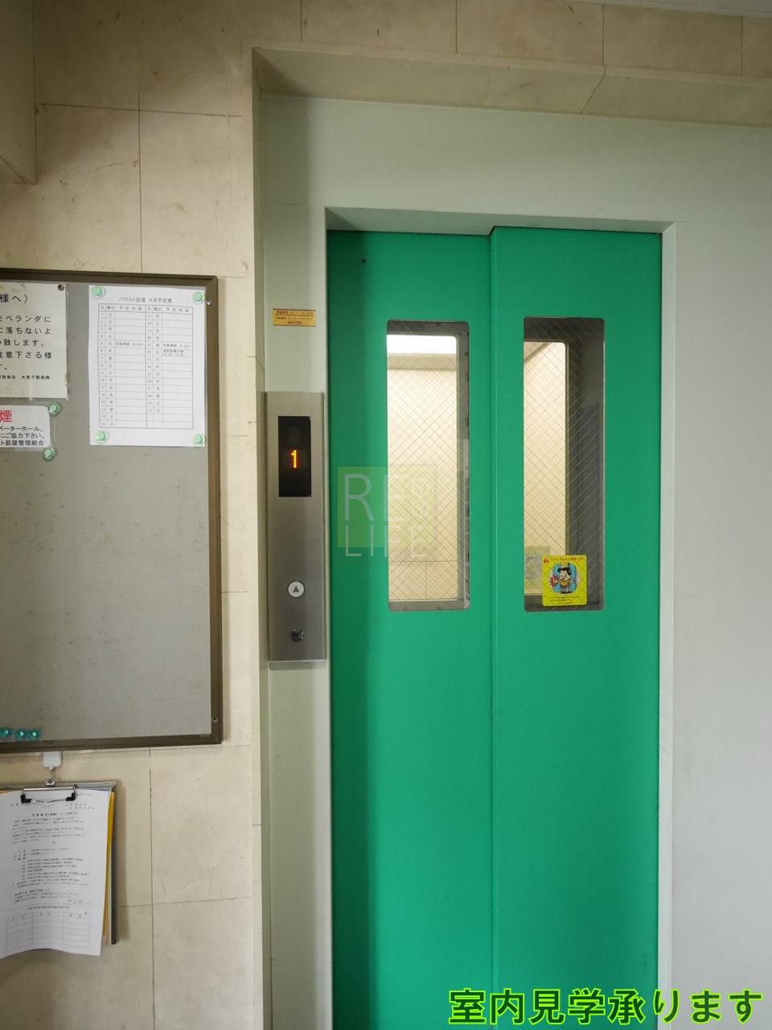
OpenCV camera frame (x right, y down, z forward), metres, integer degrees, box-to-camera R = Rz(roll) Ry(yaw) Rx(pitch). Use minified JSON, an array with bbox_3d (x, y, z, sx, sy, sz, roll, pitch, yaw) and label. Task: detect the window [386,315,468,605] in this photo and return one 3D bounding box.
[{"bbox_3d":[0.102,-0.115,1.294,0.199,0.693,0.020,0,1,-5],"label":"window"}]

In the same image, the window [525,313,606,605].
[{"bbox_3d":[0.427,-0.118,1.287,0.200,0.700,0.020,0,1,-5],"label":"window"}]

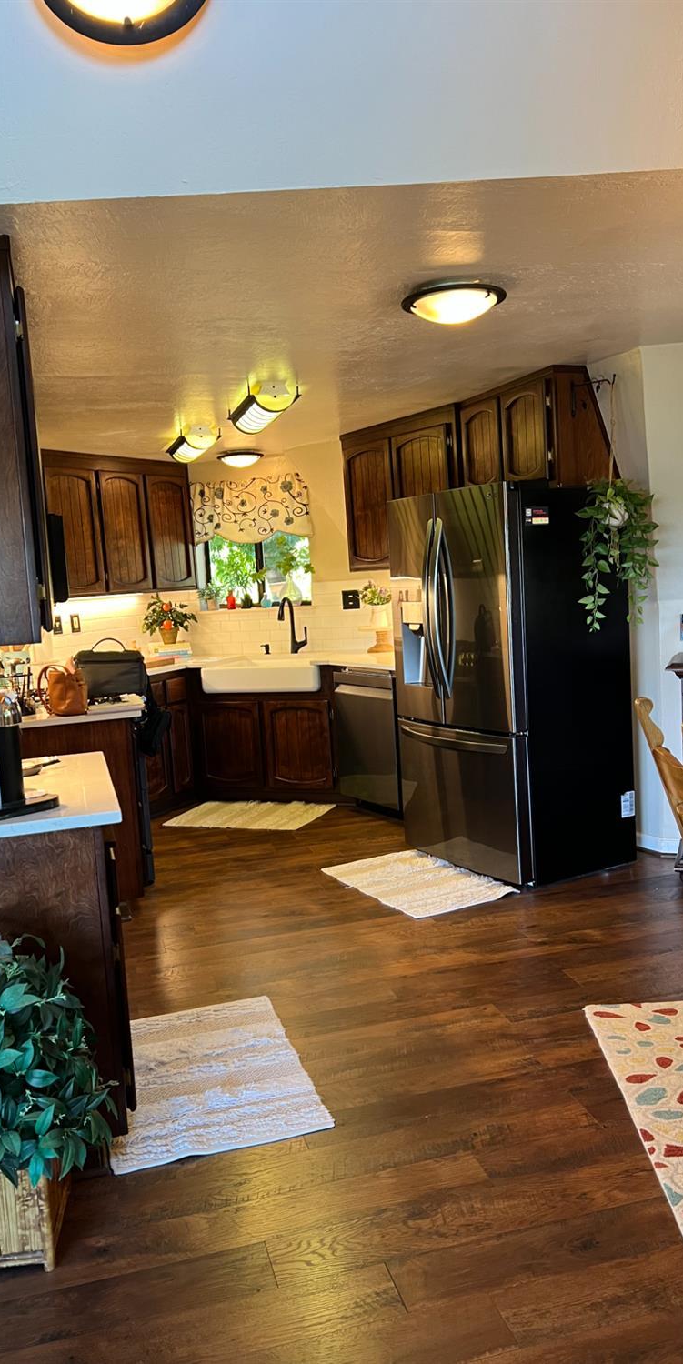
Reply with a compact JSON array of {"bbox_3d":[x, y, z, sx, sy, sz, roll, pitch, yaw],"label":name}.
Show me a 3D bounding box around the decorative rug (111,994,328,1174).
[{"bbox_3d":[-0.414,1.155,3.045,0.572,0.015,0.895,-5,6,-15],"label":"decorative rug"}]

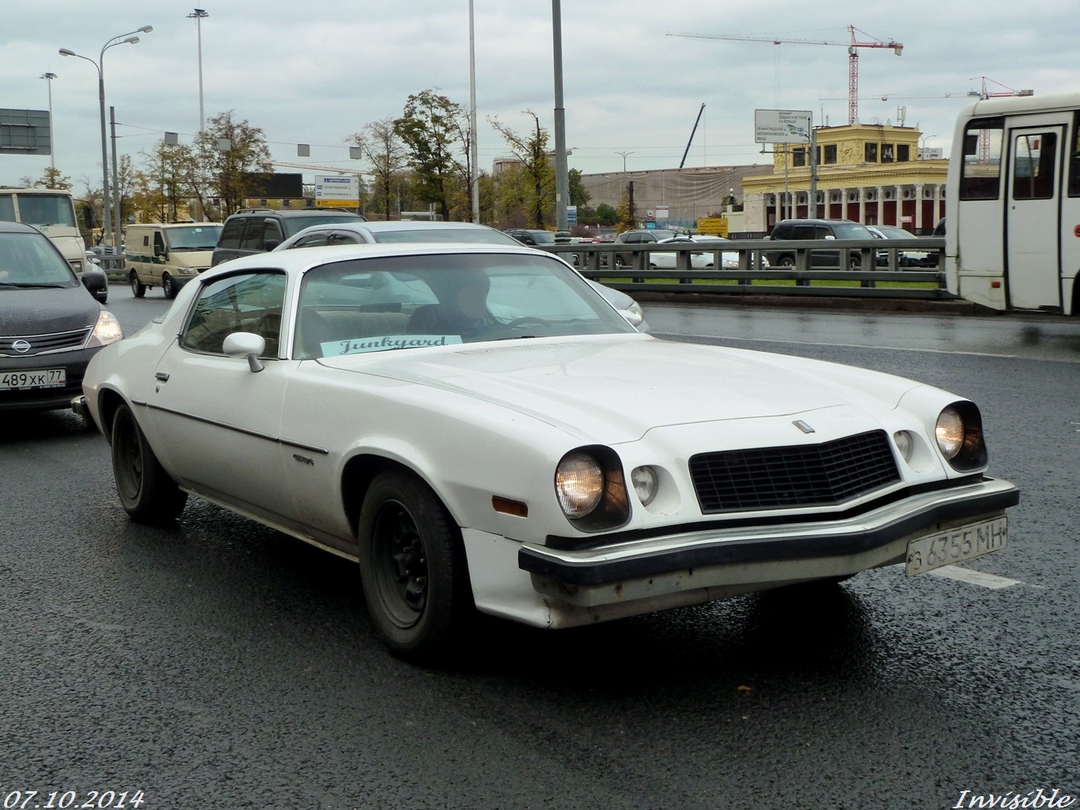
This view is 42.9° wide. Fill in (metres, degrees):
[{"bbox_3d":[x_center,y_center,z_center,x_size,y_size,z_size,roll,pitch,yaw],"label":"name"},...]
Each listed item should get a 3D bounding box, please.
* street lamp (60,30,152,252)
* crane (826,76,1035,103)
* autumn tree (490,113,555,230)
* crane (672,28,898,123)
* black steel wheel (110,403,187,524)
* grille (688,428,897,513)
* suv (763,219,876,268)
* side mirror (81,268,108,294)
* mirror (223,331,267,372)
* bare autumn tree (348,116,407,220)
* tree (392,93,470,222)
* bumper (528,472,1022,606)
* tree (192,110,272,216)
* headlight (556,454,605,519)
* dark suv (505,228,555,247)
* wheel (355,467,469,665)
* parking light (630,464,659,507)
[{"bbox_3d":[-18.019,-10.384,57.397,3.700,10.610,1.600,-2,7,-8],"label":"street lamp"},{"bbox_3d":[112.244,-72.047,397.304,62.500,44.488,3.000,-1,7,0],"label":"crane"},{"bbox_3d":[-1.051,-12.682,79.480,4.200,8.586,4.200,-1,7,0],"label":"autumn tree"},{"bbox_3d":[59.751,-65.850,333.068,68.450,52.970,2.500,-5,7,-26],"label":"crane"},{"bbox_3d":[-1.877,0.249,6.599,0.205,0.630,0.630,-6,8,-33],"label":"black steel wheel"},{"bbox_3d":[0.762,0.191,3.837,0.770,0.175,0.200,-6,8,-33],"label":"grille"},{"bbox_3d":[8.511,-4.382,39.285,1.880,1.870,4.850,-5,8,-28],"label":"suv"},{"bbox_3d":[-3.313,-0.915,10.200,0.200,0.165,0.130,-6,8,-35],"label":"side mirror"},{"bbox_3d":[-1.114,-0.201,5.179,0.170,0.155,0.130,-6,8,-33],"label":"mirror"},{"bbox_3d":[-9.255,-12.100,78.493,3.496,8.700,3.321,-1,7,0],"label":"bare autumn tree"},{"bbox_3d":[-6.004,-12.517,76.426,4.165,9.860,3.956,-1,7,0],"label":"tree"},{"bbox_3d":[0.772,0.372,3.849,1.790,0.172,0.340,-6,8,-33],"label":"bumper"},{"bbox_3d":[-17.617,-12.172,77.468,4.400,8.776,4.400,-3,7,-12],"label":"tree"},{"bbox_3d":[0.079,0.203,3.584,0.185,0.185,0.100,-6,8,-33],"label":"headlight"},{"bbox_3d":[0.037,-6.844,59.897,1.820,1.700,4.550,-5,8,-26],"label":"dark suv"},{"bbox_3d":[-0.353,0.493,4.332,0.215,0.630,0.630,-6,8,-33],"label":"wheel"},{"bbox_3d":[0.274,0.226,3.767,0.110,0.112,0.055,-6,8,-33],"label":"parking light"}]

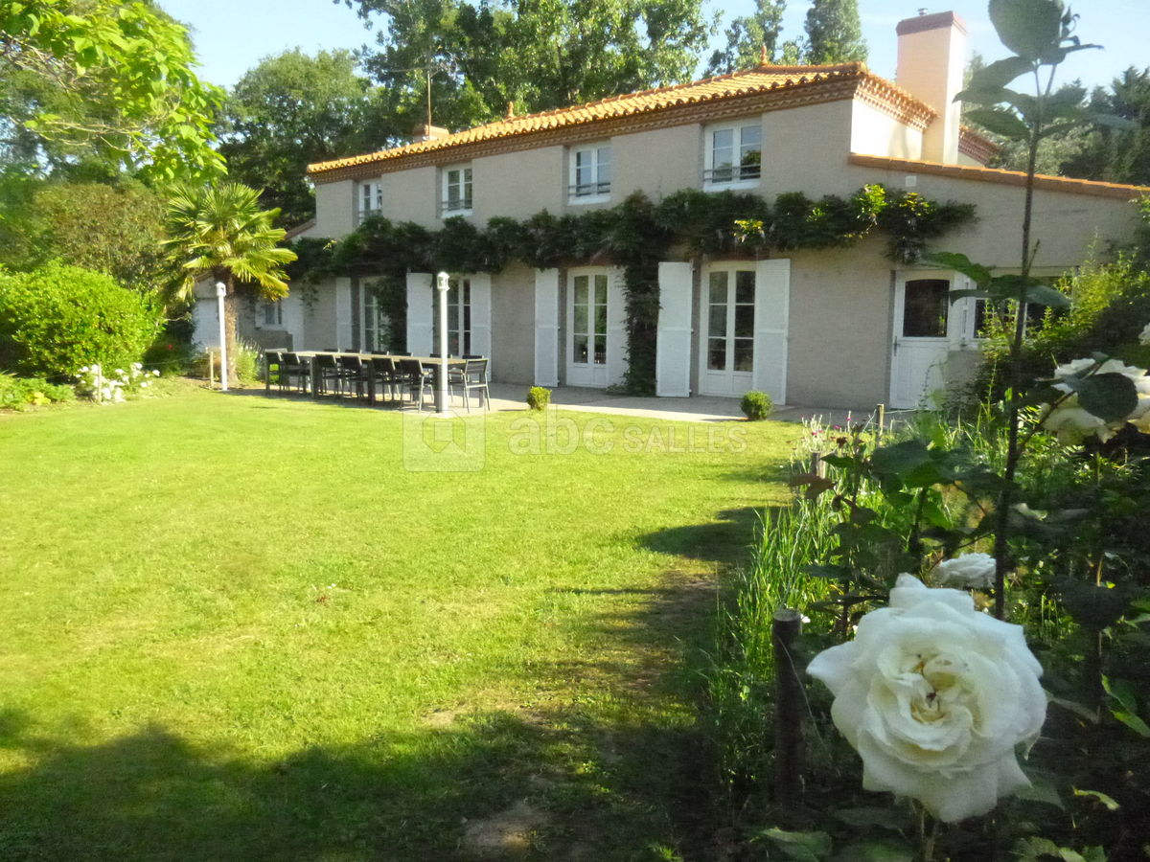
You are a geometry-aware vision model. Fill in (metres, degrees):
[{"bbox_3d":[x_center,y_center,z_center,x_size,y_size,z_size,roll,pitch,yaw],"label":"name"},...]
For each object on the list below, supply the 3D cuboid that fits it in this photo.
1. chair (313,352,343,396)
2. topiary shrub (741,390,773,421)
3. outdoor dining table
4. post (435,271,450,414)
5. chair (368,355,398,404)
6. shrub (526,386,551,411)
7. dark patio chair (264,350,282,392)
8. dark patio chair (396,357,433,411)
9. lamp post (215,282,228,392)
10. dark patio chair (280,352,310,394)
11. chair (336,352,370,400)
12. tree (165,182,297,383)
[{"bbox_3d":[-4.229,-0.948,14.846,0.550,0.840,0.580,7,9,39],"label":"chair"},{"bbox_3d":[2.580,-0.361,11.800,0.450,0.450,0.450,7,9,39],"label":"topiary shrub"},{"bbox_3d":[-3.460,-0.882,13.871,4.520,0.750,1.000,7,10,38],"label":"outdoor dining table"},{"bbox_3d":[-1.858,-1.242,11.687,0.210,2.080,0.210,1,8,0],"label":"post"},{"bbox_3d":[-2.975,-0.804,13.820,0.550,0.840,0.580,7,9,39],"label":"chair"},{"bbox_3d":[-0.547,-0.501,12.609,0.370,0.355,0.370,1,8,0],"label":"shrub"},{"bbox_3d":[-5.530,-1.098,15.910,0.550,0.840,0.580,7,9,39],"label":"dark patio chair"},{"bbox_3d":[-2.246,-0.701,12.433,0.530,0.800,0.560,7,10,38],"label":"dark patio chair"},{"bbox_3d":[-7.163,-1.923,16.921,0.200,2.190,0.200,7,9,39],"label":"lamp post"},{"bbox_3d":[-5.063,-1.044,15.529,0.550,0.840,0.580,7,9,39],"label":"dark patio chair"},{"bbox_3d":[-3.642,-0.881,14.366,0.550,0.840,0.580,7,9,39],"label":"chair"},{"bbox_3d":[-7.519,-3.184,18.037,2.850,4.310,2.850,7,9,39],"label":"tree"}]

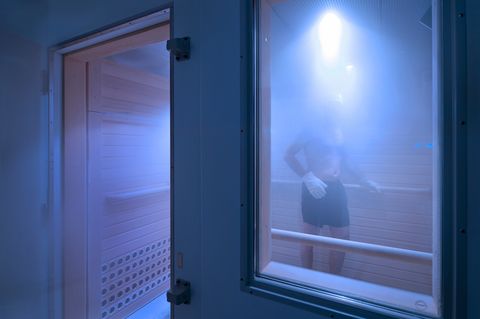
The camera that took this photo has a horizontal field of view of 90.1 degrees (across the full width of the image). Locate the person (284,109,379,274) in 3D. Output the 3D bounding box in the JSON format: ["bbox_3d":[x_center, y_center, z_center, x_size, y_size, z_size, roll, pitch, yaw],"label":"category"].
[{"bbox_3d":[0.725,0.280,1.900,0.820,1.750,0.400,0,1,-16],"label":"person"}]

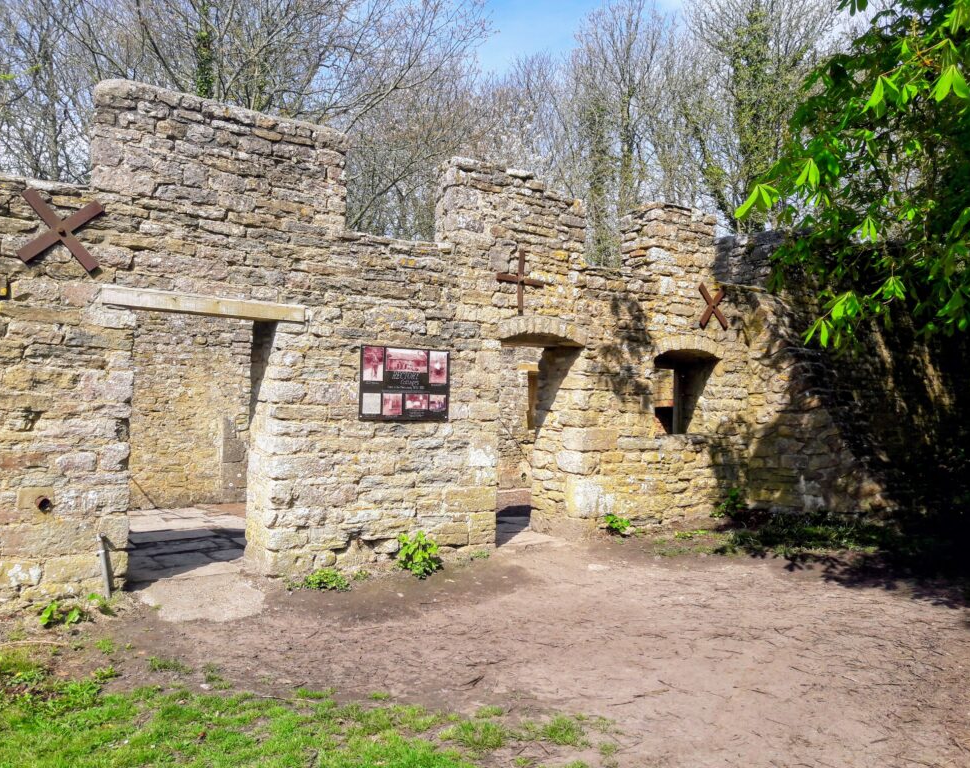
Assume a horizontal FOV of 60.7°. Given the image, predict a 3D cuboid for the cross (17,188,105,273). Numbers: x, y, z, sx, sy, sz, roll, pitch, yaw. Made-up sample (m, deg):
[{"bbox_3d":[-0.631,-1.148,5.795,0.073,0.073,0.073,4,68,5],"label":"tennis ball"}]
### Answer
[{"bbox_3d":[-3.026,-1.090,5.907,0.550,0.544,0.070,2,-2,-40],"label":"cross"}]

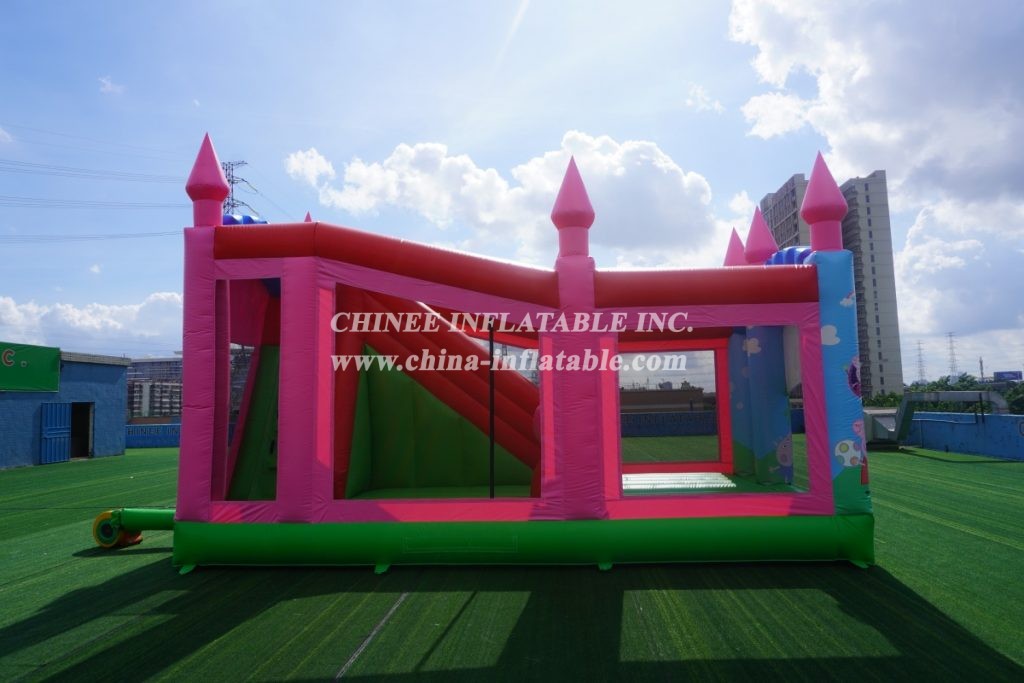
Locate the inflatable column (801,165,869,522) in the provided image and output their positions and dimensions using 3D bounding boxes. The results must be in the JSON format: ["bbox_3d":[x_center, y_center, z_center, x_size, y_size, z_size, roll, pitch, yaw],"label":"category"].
[{"bbox_3d":[3.339,-0.163,7.114,0.470,3.780,0.450,-1,-6,2],"label":"inflatable column"}]

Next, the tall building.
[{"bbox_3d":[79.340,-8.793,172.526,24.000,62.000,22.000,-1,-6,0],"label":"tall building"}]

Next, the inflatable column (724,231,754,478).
[{"bbox_3d":[3.452,0.120,10.236,0.450,3.780,0.450,-1,-6,2],"label":"inflatable column"}]

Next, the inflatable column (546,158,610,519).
[{"bbox_3d":[0.776,-0.131,8.116,0.604,4.267,0.549,-1,-5,3],"label":"inflatable column"}]

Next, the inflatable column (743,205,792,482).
[{"bbox_3d":[3.432,0.025,9.158,0.460,3.780,0.450,-1,-6,2],"label":"inflatable column"}]

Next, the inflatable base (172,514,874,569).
[{"bbox_3d":[0.119,2.170,8.674,7.050,0.470,3.700,-1,-6,2],"label":"inflatable base"}]

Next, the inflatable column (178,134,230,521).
[{"bbox_3d":[-3.347,-0.220,7.426,0.450,4.220,0.450,-1,-6,2],"label":"inflatable column"}]

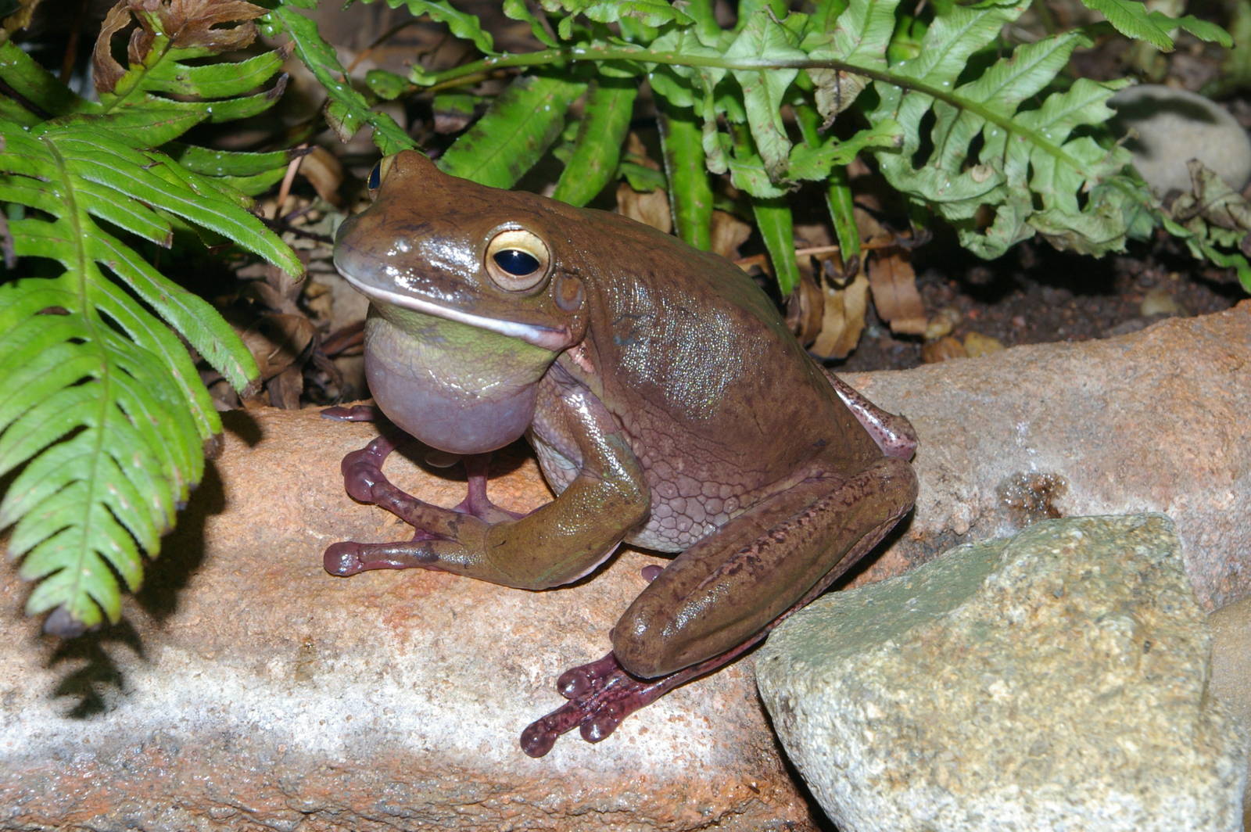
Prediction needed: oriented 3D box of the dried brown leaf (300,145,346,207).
[{"bbox_3d":[-0.064,-0.051,0.600,0.008,0.015,0.007,-24,-3,-4],"label":"dried brown leaf"}]

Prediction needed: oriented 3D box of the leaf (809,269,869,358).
[{"bbox_3d":[0.041,-0.019,0.550,0.009,0.006,0.018,5,77,4],"label":"leaf"}]

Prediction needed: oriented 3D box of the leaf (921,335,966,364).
[{"bbox_3d":[0.062,-0.013,0.557,0.009,0.005,0.009,0,35,0],"label":"leaf"}]

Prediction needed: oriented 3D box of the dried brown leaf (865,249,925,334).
[{"bbox_3d":[0.053,-0.024,0.560,0.010,0.006,0.018,-11,76,6],"label":"dried brown leaf"}]

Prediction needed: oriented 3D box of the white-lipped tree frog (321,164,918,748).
[{"bbox_3d":[-0.001,-0.002,0.400,0.084,0.061,0.074,-11,36,-15],"label":"white-lipped tree frog"}]

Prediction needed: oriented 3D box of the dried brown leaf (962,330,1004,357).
[{"bbox_3d":[0.070,-0.014,0.560,0.009,0.005,0.009,0,35,0],"label":"dried brown leaf"}]

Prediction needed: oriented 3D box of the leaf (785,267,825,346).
[{"bbox_3d":[0.035,-0.021,0.550,0.007,0.006,0.018,-4,77,4],"label":"leaf"}]

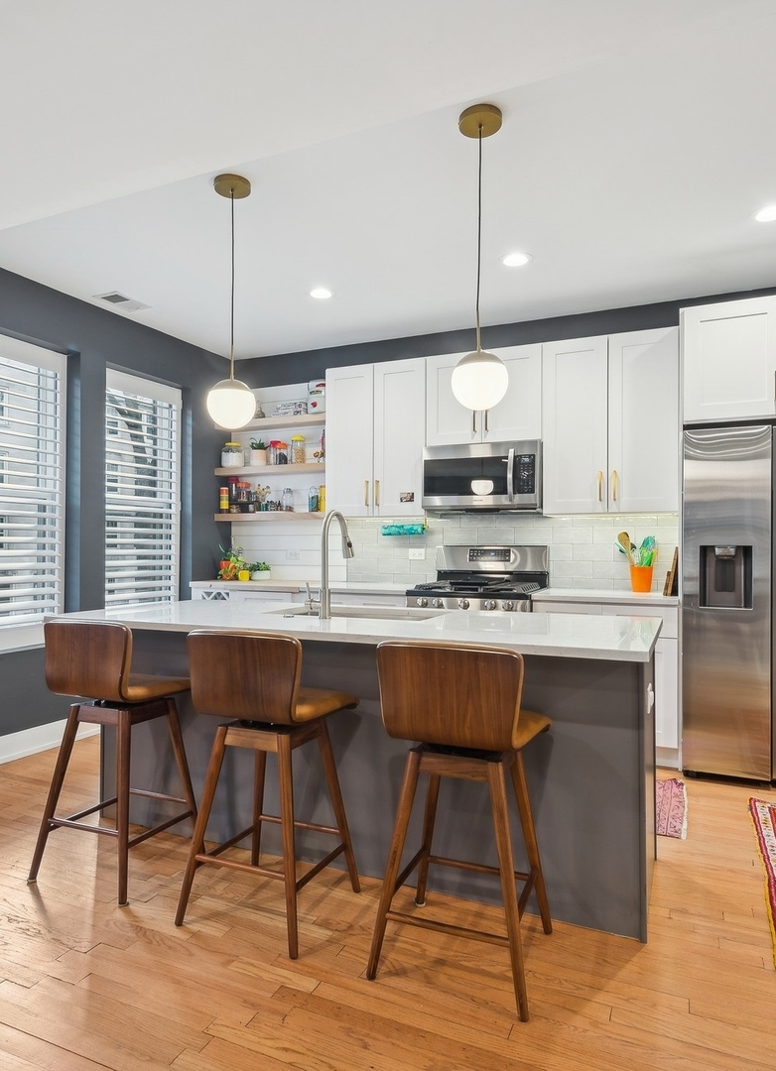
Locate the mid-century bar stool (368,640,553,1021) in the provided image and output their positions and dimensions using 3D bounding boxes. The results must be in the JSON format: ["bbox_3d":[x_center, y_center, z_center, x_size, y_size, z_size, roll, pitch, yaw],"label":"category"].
[{"bbox_3d":[0.225,0.767,1.972,0.451,0.934,0.461,0,0,24],"label":"mid-century bar stool"}]

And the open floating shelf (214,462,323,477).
[{"bbox_3d":[-0.836,-0.495,5.169,1.057,0.051,0.230,0,-1,24],"label":"open floating shelf"}]

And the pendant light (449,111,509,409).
[{"bbox_3d":[0.325,-0.946,2.340,0.200,1.018,0.200,0,0,24],"label":"pendant light"}]

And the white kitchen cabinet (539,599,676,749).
[{"bbox_3d":[1.322,0.788,3.953,0.760,0.845,0.630,0,-1,24],"label":"white kitchen cabinet"}]

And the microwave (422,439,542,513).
[{"bbox_3d":[0.652,-0.368,4.362,0.763,0.419,0.411,0,0,24],"label":"microwave"}]

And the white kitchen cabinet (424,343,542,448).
[{"bbox_3d":[0.662,-0.874,4.405,0.763,0.586,0.331,0,0,24],"label":"white kitchen cabinet"}]

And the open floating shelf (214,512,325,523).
[{"bbox_3d":[-0.833,-0.139,5.142,1.072,0.048,0.187,0,0,24],"label":"open floating shelf"}]

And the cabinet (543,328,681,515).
[{"bbox_3d":[1.373,-0.653,4.122,0.766,1.056,0.320,0,-1,24],"label":"cabinet"}]

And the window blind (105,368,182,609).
[{"bbox_3d":[-1.765,-0.276,4.721,0.070,1.657,0.805,0,-1,24],"label":"window blind"}]

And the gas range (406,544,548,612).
[{"bbox_3d":[0.594,0.658,4.232,0.763,1.180,0.700,0,-1,24],"label":"gas range"}]

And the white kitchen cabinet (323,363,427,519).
[{"bbox_3d":[-0.030,-0.649,4.753,0.756,1.051,0.320,0,-1,24],"label":"white kitchen cabinet"}]

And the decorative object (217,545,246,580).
[{"bbox_3d":[-1.197,0.207,5.087,0.200,0.271,0.200,0,-1,24],"label":"decorative object"}]

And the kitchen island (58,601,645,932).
[{"bbox_3d":[-0.147,0.779,2.651,2.257,0.902,0.870,0,-1,24],"label":"kitchen island"}]

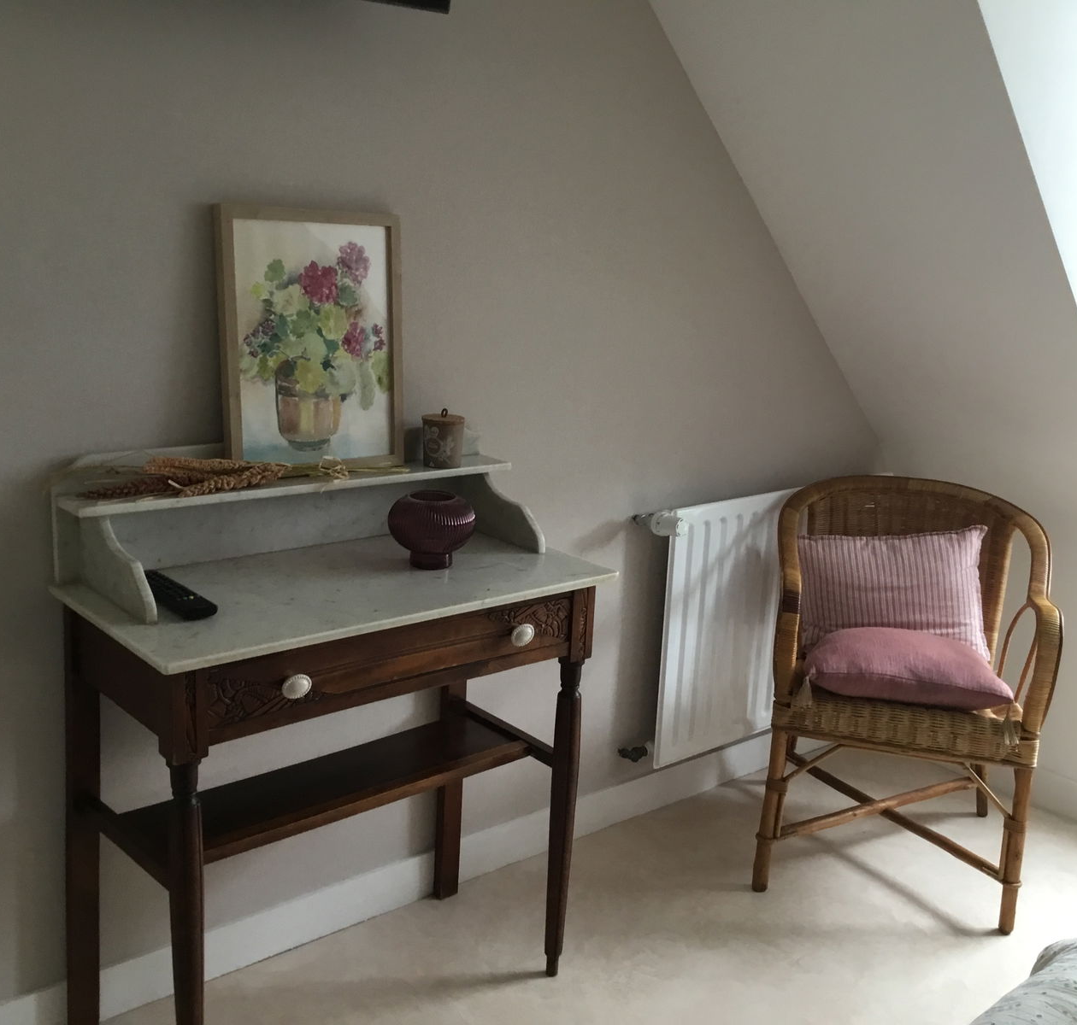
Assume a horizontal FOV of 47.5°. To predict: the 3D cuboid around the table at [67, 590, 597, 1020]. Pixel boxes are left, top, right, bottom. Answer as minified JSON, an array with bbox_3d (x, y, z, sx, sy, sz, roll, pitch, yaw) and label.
[{"bbox_3d":[-0.320,0.484,2.025,0.765,0.745,0.378,-9,18,-41],"label":"table"}]

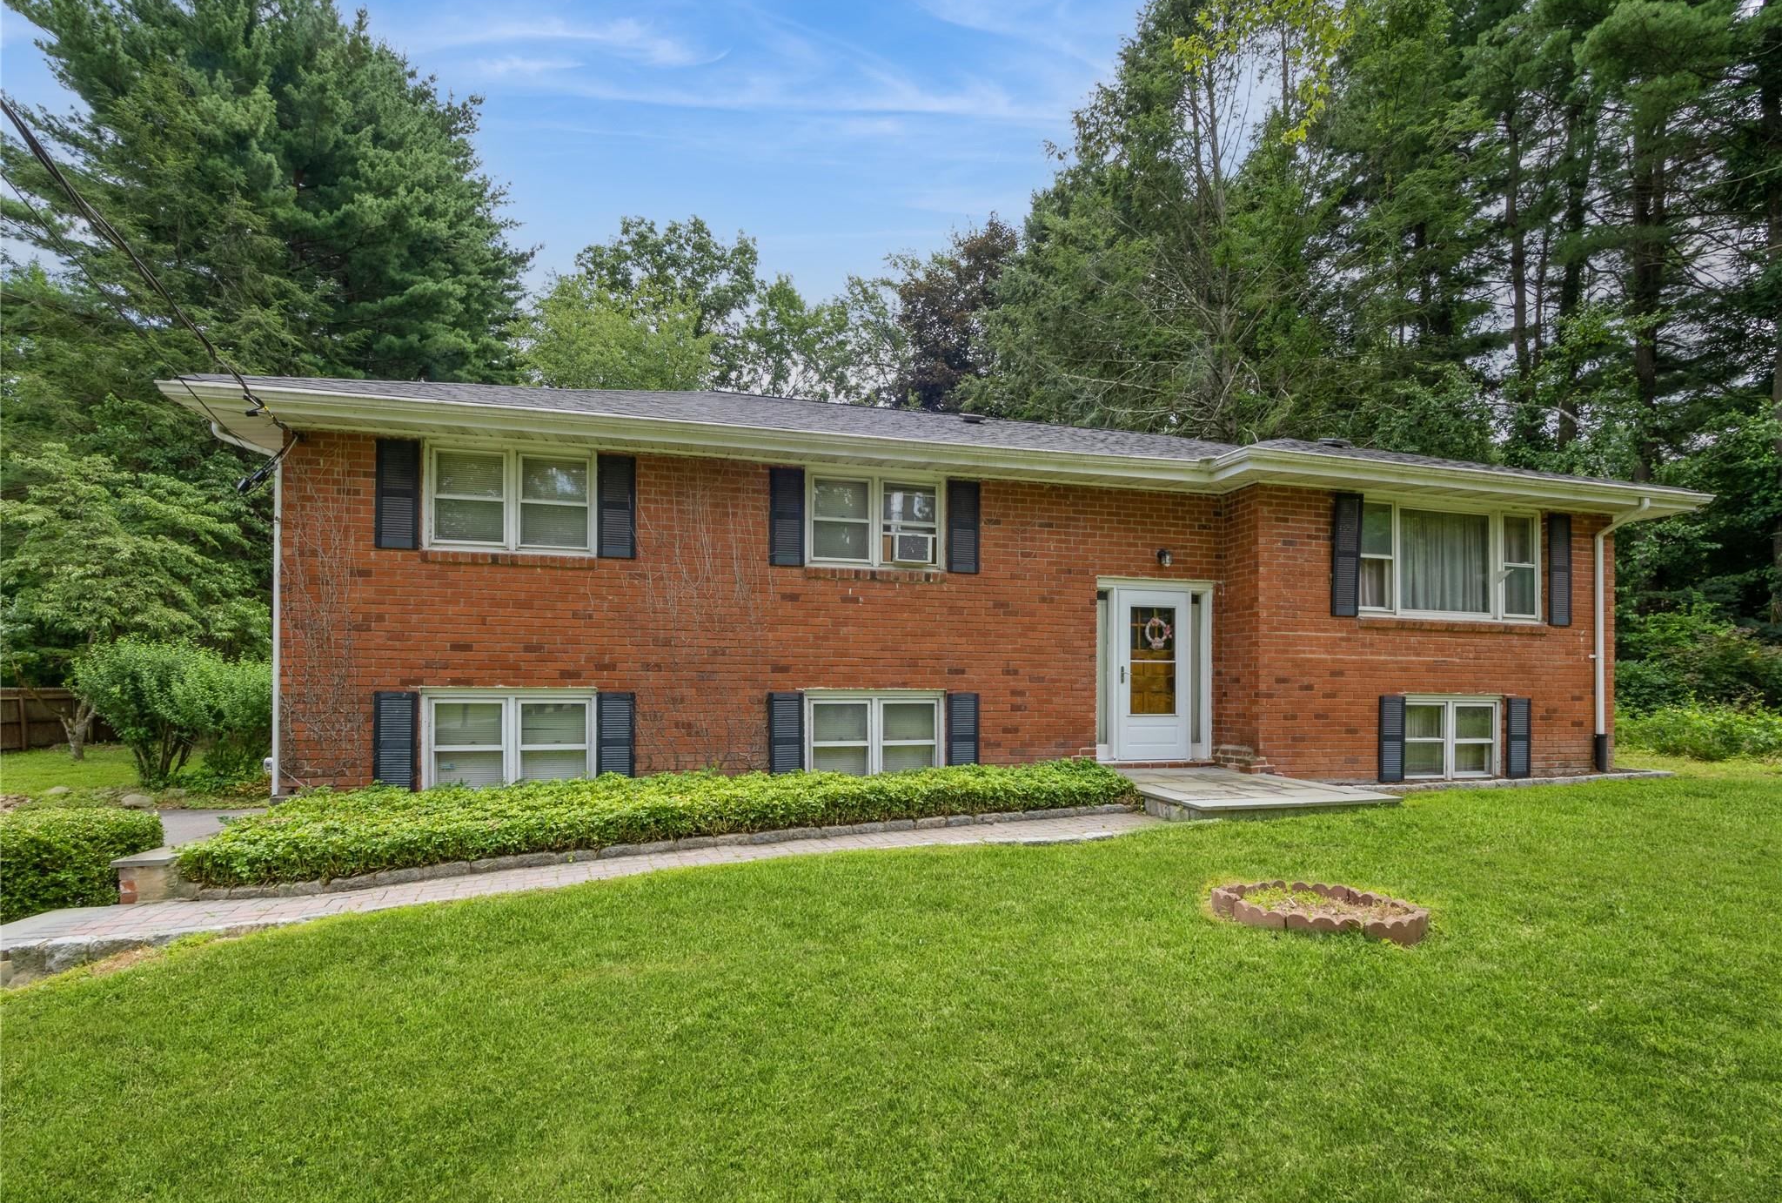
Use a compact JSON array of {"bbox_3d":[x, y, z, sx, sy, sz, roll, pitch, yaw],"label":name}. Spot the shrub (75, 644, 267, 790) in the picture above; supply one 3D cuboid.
[{"bbox_3d":[-10.100,1.570,10.100,2.300,2.050,2.100,2,-4,-13],"label":"shrub"}]

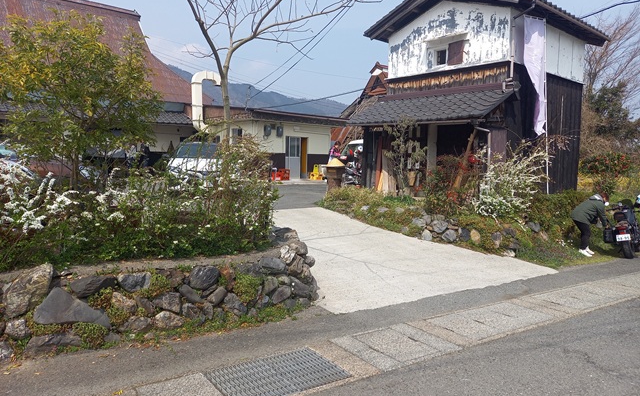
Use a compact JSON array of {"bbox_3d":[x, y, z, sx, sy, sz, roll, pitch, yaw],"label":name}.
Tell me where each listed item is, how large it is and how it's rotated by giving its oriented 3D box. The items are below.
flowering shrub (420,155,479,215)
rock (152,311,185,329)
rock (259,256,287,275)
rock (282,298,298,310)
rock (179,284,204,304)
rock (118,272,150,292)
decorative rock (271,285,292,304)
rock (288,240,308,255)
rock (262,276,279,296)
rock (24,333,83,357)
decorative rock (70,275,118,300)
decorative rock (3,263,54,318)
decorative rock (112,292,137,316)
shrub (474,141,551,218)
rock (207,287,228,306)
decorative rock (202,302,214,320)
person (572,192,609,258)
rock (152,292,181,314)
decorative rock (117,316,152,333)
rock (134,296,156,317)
[{"bbox_3d":[2.592,-0.270,9.250,1.150,1.180,1.050,3,6,20],"label":"flowering shrub"},{"bbox_3d":[-1.413,1.139,4.325,0.278,0.139,0.177,-2,6,-35],"label":"rock"},{"bbox_3d":[-0.517,0.735,5.030,0.280,0.180,0.200,-3,6,-30],"label":"rock"},{"bbox_3d":[-0.324,1.154,5.030,0.161,0.109,0.119,-2,6,-35],"label":"rock"},{"bbox_3d":[-1.369,1.028,4.925,0.258,0.196,0.160,-2,6,-23],"label":"rock"},{"bbox_3d":[-1.702,0.772,4.224,0.284,0.168,0.196,-2,6,-35],"label":"rock"},{"bbox_3d":[-0.449,1.125,5.389,0.259,0.215,0.175,-2,6,-23],"label":"decorative rock"},{"bbox_3d":[-0.249,0.574,5.360,0.180,0.150,0.210,6,8,45],"label":"rock"},{"bbox_3d":[-0.529,0.948,4.963,0.156,0.204,0.161,-2,6,-35],"label":"rock"},{"bbox_3d":[-2.191,1.210,3.804,0.410,0.145,0.219,-2,6,-35],"label":"rock"},{"bbox_3d":[-1.983,0.776,4.052,0.366,0.179,0.231,-2,6,-35],"label":"decorative rock"},{"bbox_3d":[-2.775,0.881,4.401,0.412,0.491,0.300,-2,6,-23],"label":"decorative rock"},{"bbox_3d":[-1.968,1.056,4.628,0.238,0.203,0.165,-2,6,-23],"label":"decorative rock"},{"bbox_3d":[4.122,-0.357,10.000,1.500,1.600,1.250,3,6,22],"label":"shrub"},{"bbox_3d":[-1.023,0.988,4.625,0.207,0.184,0.176,-2,6,-35],"label":"rock"},{"bbox_3d":[-1.102,1.122,4.570,0.115,0.170,0.120,-2,6,-25],"label":"decorative rock"},{"bbox_3d":[5.014,0.493,8.600,0.670,1.150,0.480,4,6,31],"label":"person"},{"bbox_3d":[-1.586,1.090,4.776,0.265,0.209,0.171,-2,6,-23],"label":"rock"},{"bbox_3d":[-1.660,1.135,4.148,0.277,0.116,0.161,-2,6,-35],"label":"decorative rock"},{"bbox_3d":[-1.770,1.100,4.687,0.204,0.187,0.152,-2,6,-23],"label":"rock"}]

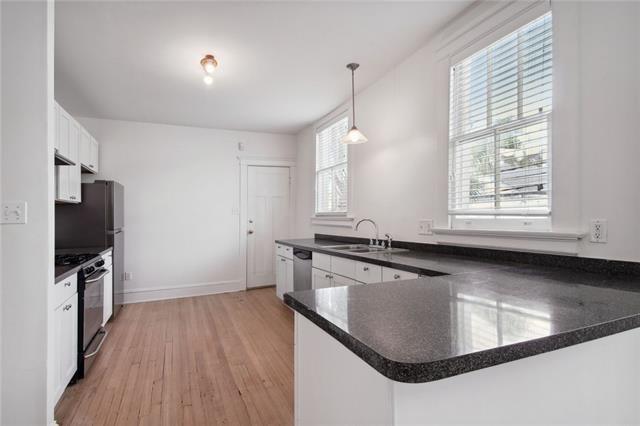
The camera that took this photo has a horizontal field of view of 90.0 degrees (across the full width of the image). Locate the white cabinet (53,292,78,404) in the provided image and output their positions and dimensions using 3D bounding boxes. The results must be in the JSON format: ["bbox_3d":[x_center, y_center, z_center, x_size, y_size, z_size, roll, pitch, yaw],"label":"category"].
[{"bbox_3d":[-1.958,0.879,2.024,0.570,0.598,0.528,0,-1,-25],"label":"white cabinet"}]

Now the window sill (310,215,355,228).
[{"bbox_3d":[0.145,0.138,4.481,0.099,0.131,1.235,0,-1,-24],"label":"window sill"}]

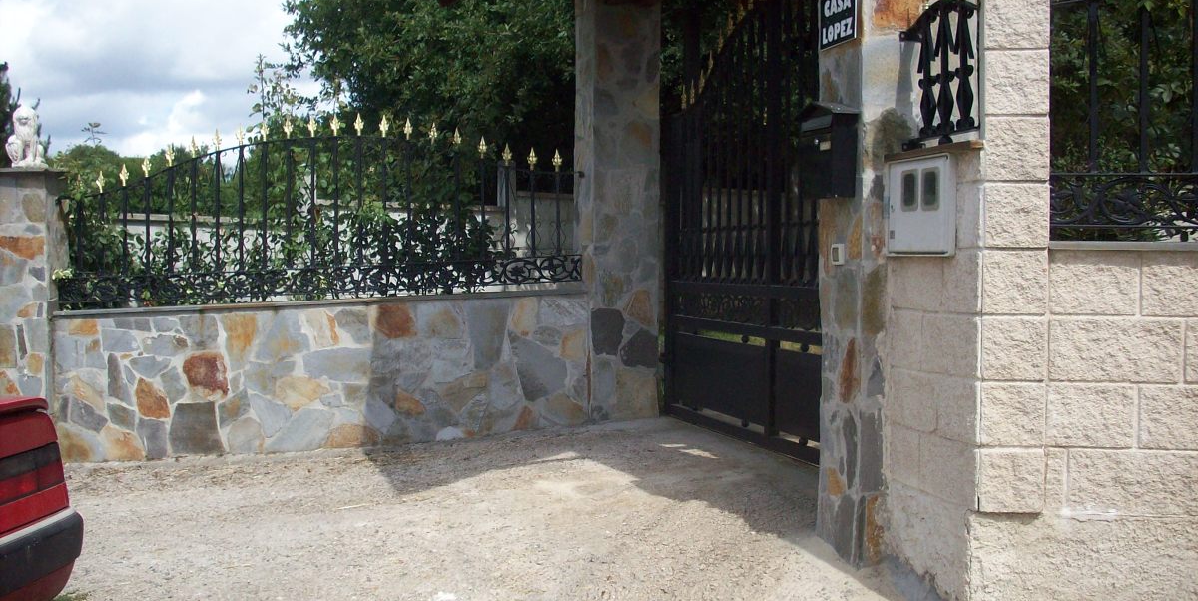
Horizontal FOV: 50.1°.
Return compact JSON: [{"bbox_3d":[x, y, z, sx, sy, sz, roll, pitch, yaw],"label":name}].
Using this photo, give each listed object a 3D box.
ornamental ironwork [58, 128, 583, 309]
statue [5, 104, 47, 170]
[{"bbox_3d":[-1.783,-0.548,7.968,3.370,1.170,0.060,0,2,7],"label":"ornamental ironwork"},{"bbox_3d":[-3.625,-1.034,8.124,0.230,0.410,0.280,0,2,-25],"label":"statue"}]

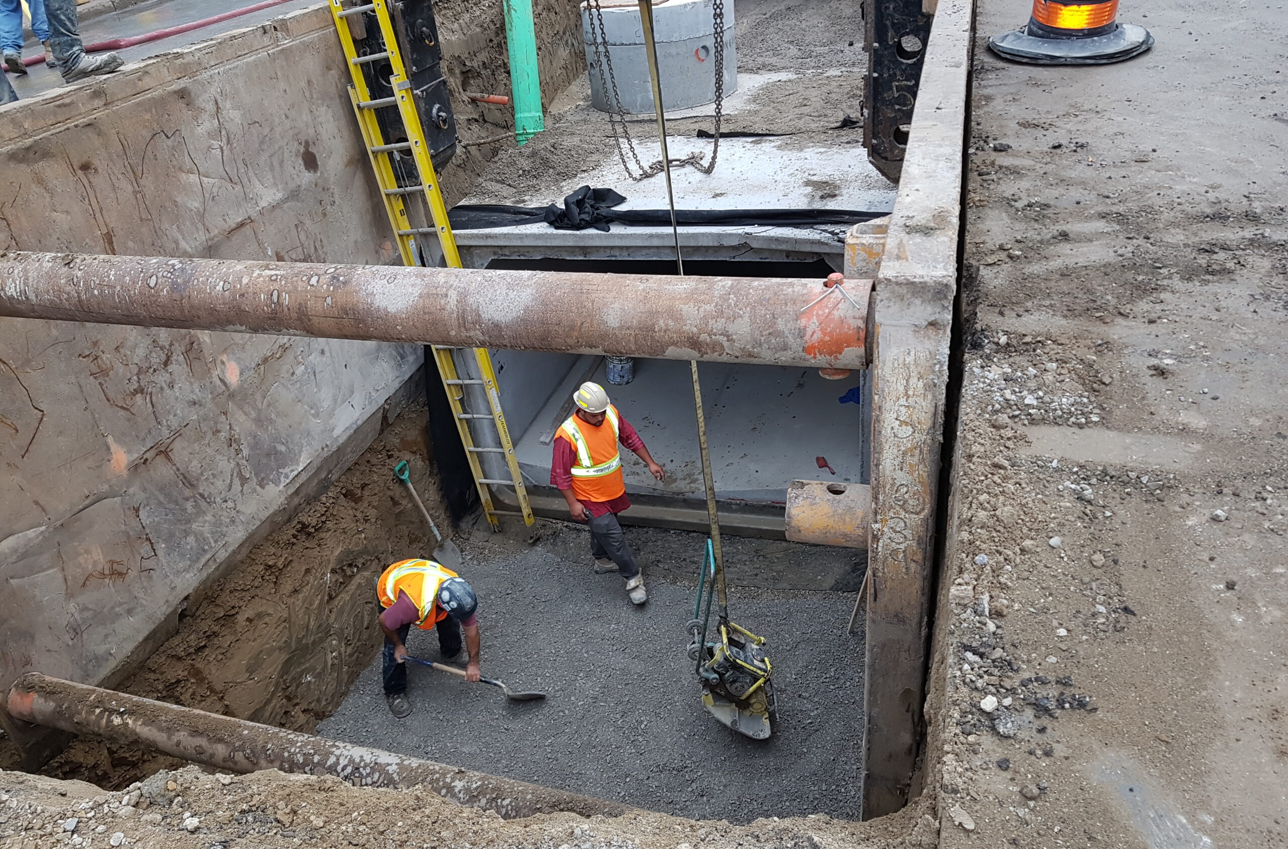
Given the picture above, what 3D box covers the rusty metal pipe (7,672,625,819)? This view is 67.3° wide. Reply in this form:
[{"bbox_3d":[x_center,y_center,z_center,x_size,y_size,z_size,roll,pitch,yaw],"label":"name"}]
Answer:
[{"bbox_3d":[-1.229,1.546,4.265,3.742,0.220,0.220,7,34,15],"label":"rusty metal pipe"}]

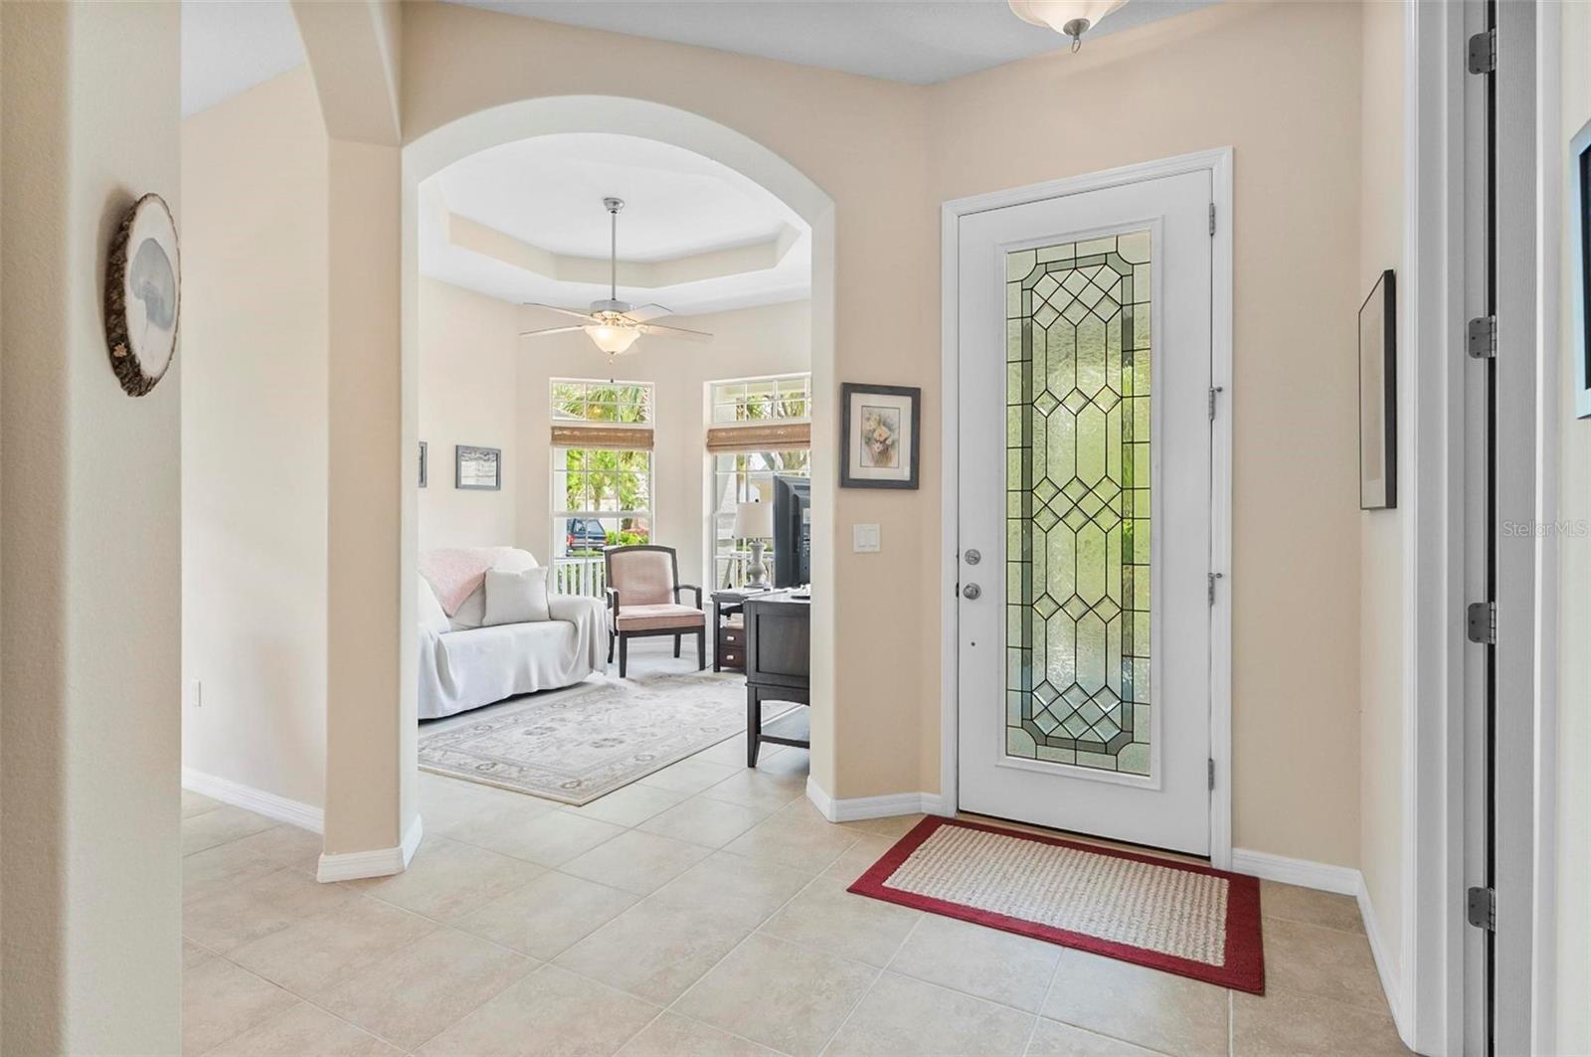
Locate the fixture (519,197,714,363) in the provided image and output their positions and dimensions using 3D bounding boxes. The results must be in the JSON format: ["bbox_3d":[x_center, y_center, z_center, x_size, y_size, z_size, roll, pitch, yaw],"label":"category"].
[{"bbox_3d":[-1.165,-1.581,4.790,1.280,1.050,1.260,0,1,0],"label":"fixture"}]

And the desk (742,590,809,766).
[{"bbox_3d":[0.318,0.754,4.091,0.560,0.810,1.300,1,1,28],"label":"desk"}]

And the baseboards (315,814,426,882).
[{"bbox_3d":[-1.528,1.137,2.720,0.262,0.092,0.345,0,1,-18],"label":"baseboards"}]

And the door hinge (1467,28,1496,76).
[{"bbox_3d":[1.486,-1.031,1.625,0.047,0.090,0.016,0,1,28],"label":"door hinge"}]

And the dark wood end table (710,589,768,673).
[{"bbox_3d":[-0.377,0.823,6.055,0.370,0.605,0.580,0,1,23],"label":"dark wood end table"}]

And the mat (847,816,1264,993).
[{"bbox_3d":[0.868,1.179,2.479,1.149,0.016,0.712,1,1,27],"label":"mat"}]

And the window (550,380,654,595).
[{"bbox_3d":[-1.716,-0.329,6.686,0.900,1.966,0.100,0,1,-15],"label":"window"}]

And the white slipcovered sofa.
[{"bbox_3d":[-2.252,0.655,5.175,1.000,0.970,1.620,1,1,29],"label":"white slipcovered sofa"}]

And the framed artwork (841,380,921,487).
[{"bbox_3d":[0.351,-0.371,3.049,0.348,0.422,0.025,0,1,-16],"label":"framed artwork"}]

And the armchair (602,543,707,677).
[{"bbox_3d":[-1.150,0.636,6.090,0.670,0.970,0.710,0,1,-25],"label":"armchair"}]

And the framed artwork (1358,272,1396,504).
[{"bbox_3d":[1.651,-0.361,2.135,0.027,0.618,0.455,1,1,30],"label":"framed artwork"}]

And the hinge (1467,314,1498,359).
[{"bbox_3d":[1.532,-0.425,1.673,0.050,0.095,0.020,1,1,29],"label":"hinge"}]

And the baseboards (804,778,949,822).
[{"bbox_3d":[0.319,1.131,3.171,0.480,0.082,0.370,0,1,-16],"label":"baseboards"}]

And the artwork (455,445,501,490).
[{"bbox_3d":[-2.502,-0.474,5.958,0.030,0.335,0.410,0,1,28],"label":"artwork"}]

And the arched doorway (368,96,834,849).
[{"bbox_3d":[-0.636,-0.201,2.949,1.584,2.760,0.310,0,1,-16],"label":"arched doorway"}]

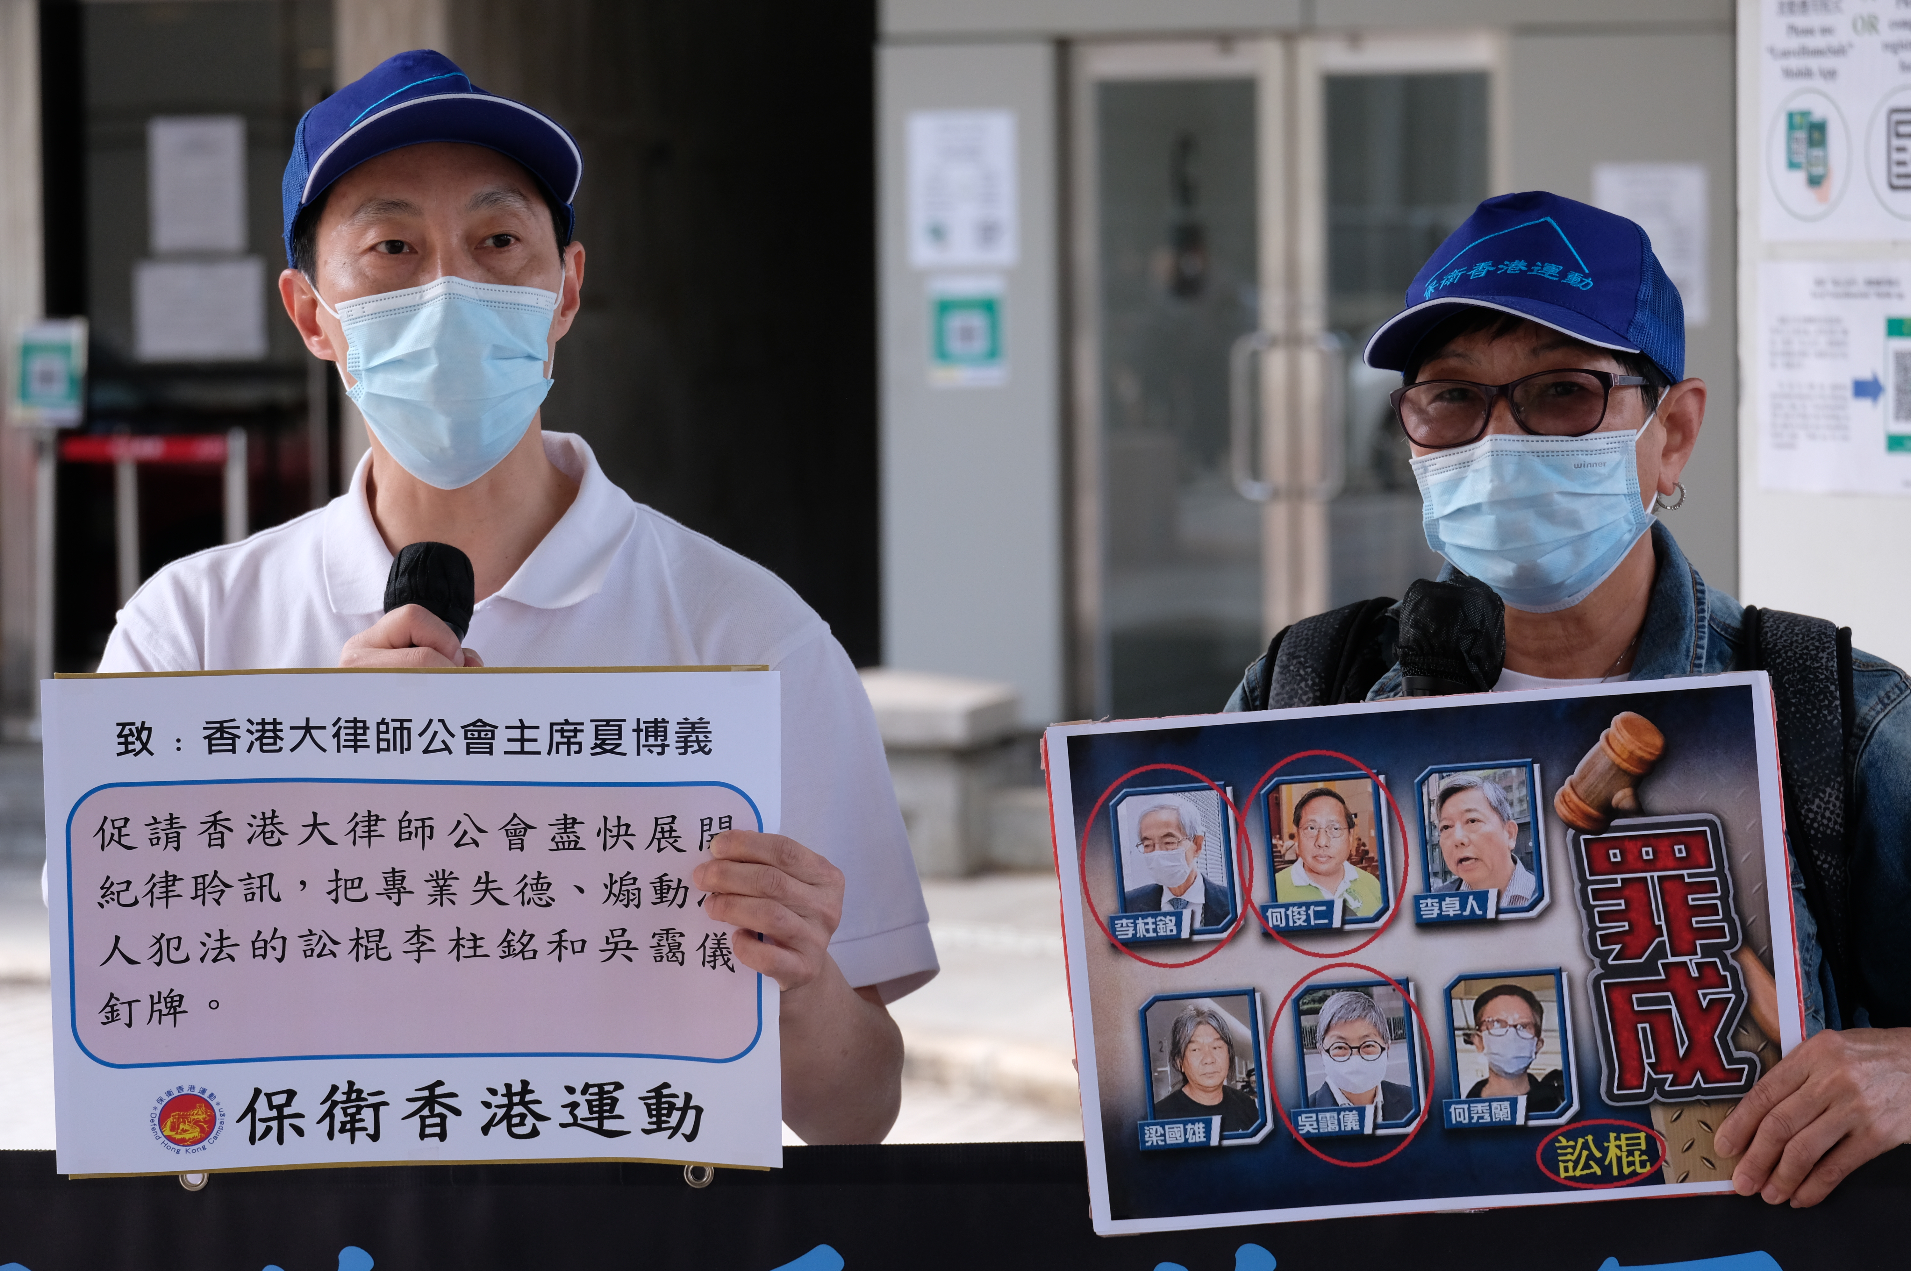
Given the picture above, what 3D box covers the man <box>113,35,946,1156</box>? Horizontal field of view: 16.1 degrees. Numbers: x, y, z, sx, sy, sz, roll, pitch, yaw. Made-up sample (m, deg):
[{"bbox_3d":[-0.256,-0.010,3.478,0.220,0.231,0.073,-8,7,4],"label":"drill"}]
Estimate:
[{"bbox_3d":[-0.275,0.519,4.066,0.540,1.740,0.400,-1,3,-5],"label":"man"}]

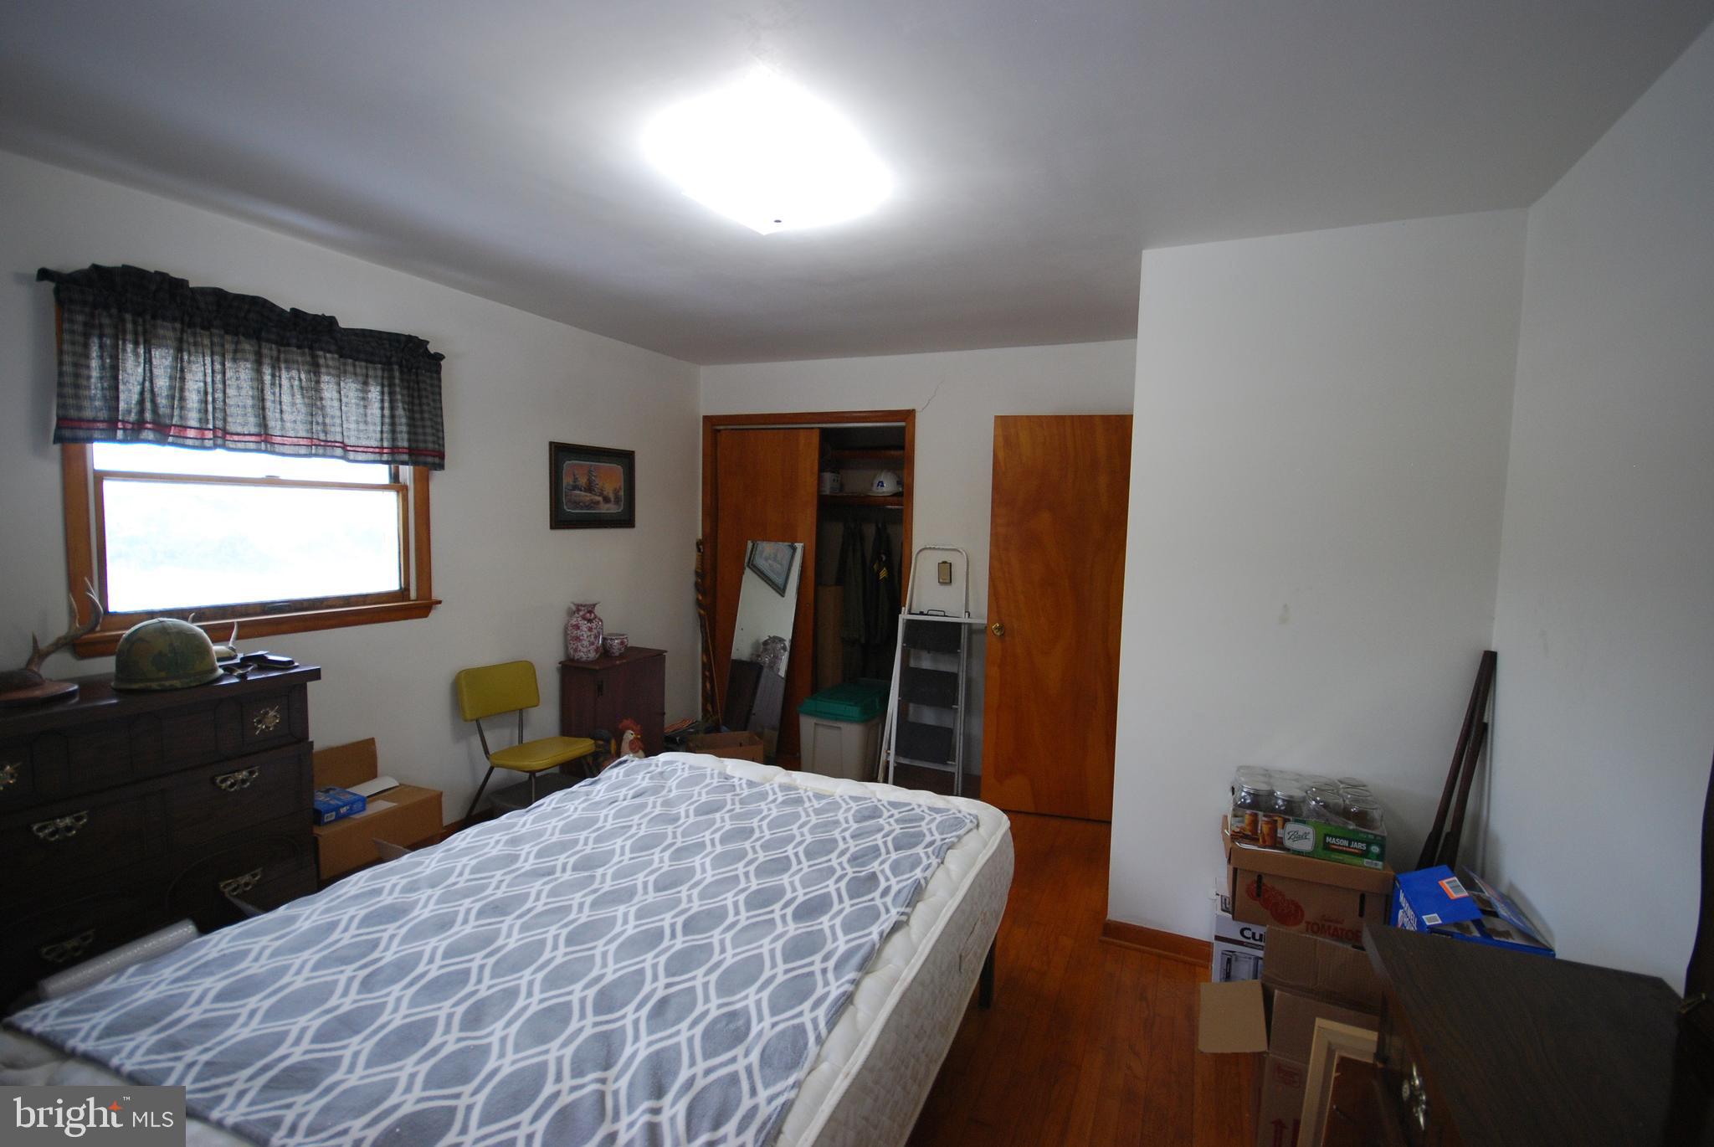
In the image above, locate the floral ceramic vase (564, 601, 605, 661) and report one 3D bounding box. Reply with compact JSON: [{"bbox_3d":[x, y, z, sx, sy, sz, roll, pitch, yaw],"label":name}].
[{"bbox_3d":[-1.417,0.306,3.716,0.187,0.298,0.187,3,5,25],"label":"floral ceramic vase"}]

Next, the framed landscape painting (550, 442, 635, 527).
[{"bbox_3d":[-1.398,-0.457,3.826,0.030,0.434,0.590,4,5,25],"label":"framed landscape painting"}]

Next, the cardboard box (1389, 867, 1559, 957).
[{"bbox_3d":[1.558,0.986,1.849,0.235,0.320,0.280,4,5,26],"label":"cardboard box"}]

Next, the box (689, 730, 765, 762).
[{"bbox_3d":[-0.727,1.057,3.935,0.370,0.270,0.250,-1,5,-26],"label":"box"}]

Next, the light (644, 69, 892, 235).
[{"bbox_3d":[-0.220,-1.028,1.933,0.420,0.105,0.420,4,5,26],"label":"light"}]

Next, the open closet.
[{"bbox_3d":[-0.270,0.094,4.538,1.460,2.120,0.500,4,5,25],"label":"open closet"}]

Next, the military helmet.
[{"bbox_3d":[-2.010,0.217,2.090,0.280,0.180,0.240,4,5,25],"label":"military helmet"}]

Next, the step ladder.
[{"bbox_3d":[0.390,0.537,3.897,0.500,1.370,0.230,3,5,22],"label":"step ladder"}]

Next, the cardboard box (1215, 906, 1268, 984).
[{"bbox_3d":[1.322,1.218,2.260,0.350,0.320,0.260,4,5,26],"label":"cardboard box"}]

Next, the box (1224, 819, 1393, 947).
[{"bbox_3d":[1.327,0.904,2.145,0.395,0.217,0.270,4,5,25],"label":"box"}]

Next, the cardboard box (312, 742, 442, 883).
[{"bbox_3d":[-1.879,0.867,2.743,0.240,0.395,0.460,4,5,25],"label":"cardboard box"}]

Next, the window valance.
[{"bbox_3d":[-1.960,-0.641,2.448,0.120,0.500,1.100,4,5,26],"label":"window valance"}]

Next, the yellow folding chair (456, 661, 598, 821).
[{"bbox_3d":[-1.489,0.831,3.227,0.510,0.800,0.420,4,5,25],"label":"yellow folding chair"}]

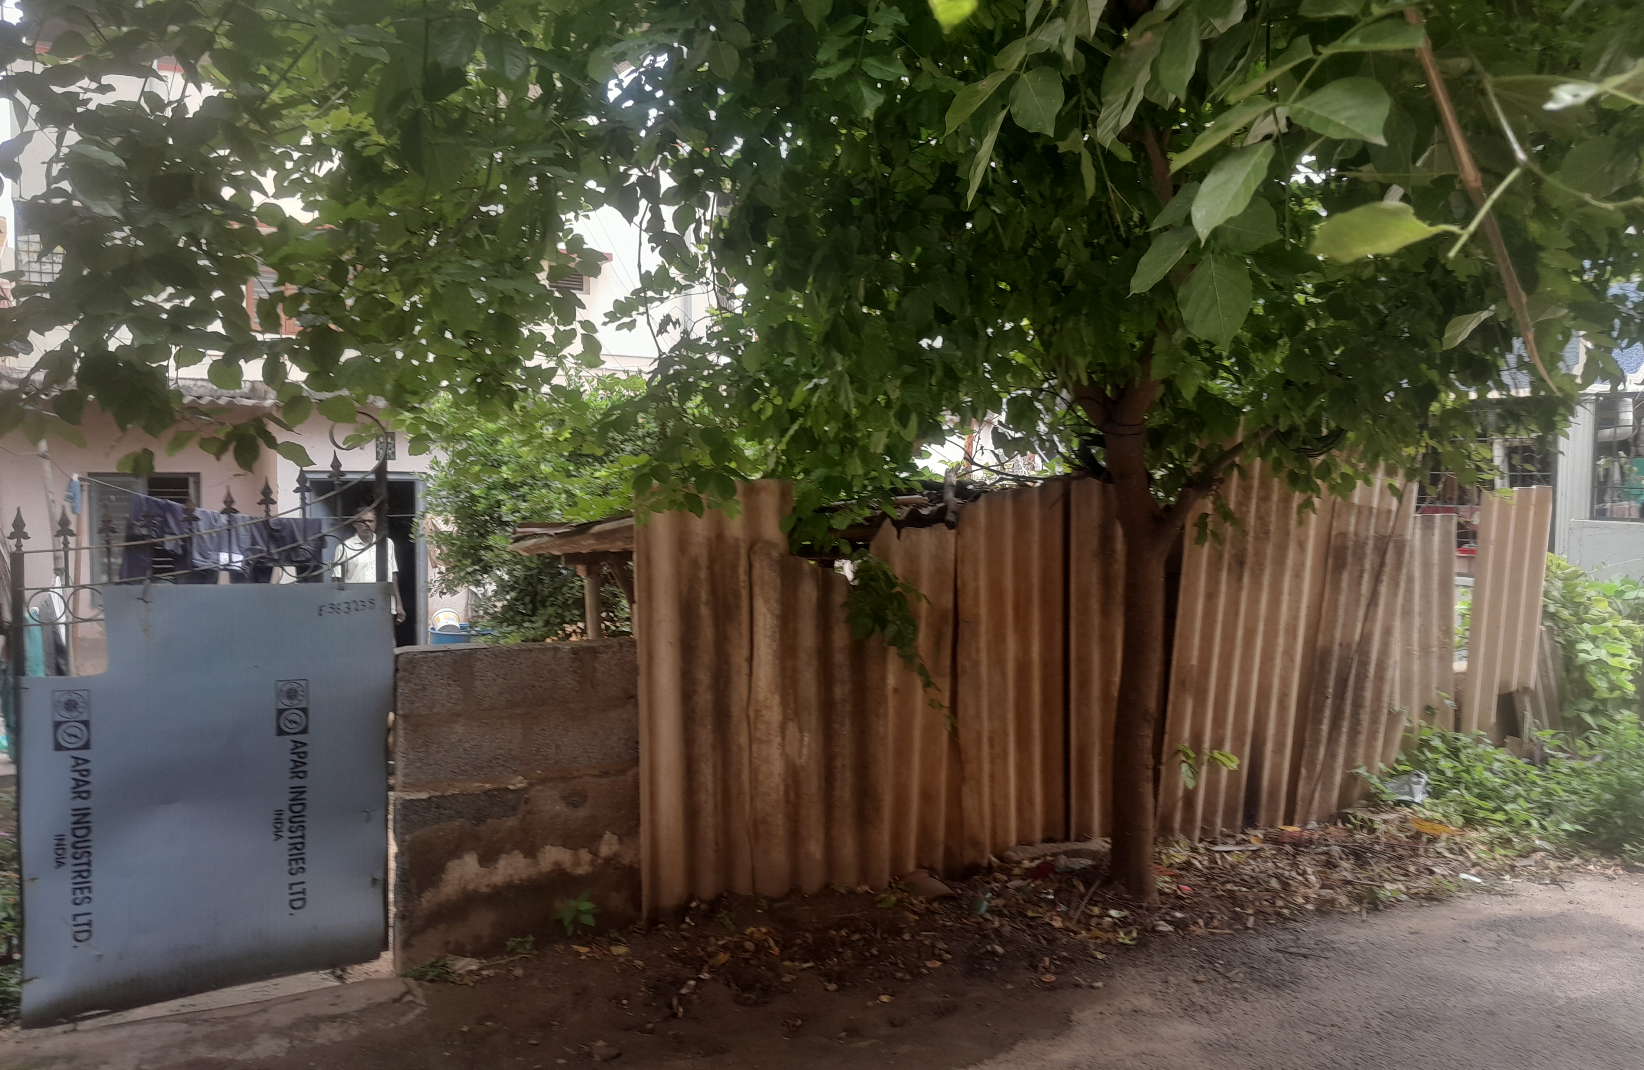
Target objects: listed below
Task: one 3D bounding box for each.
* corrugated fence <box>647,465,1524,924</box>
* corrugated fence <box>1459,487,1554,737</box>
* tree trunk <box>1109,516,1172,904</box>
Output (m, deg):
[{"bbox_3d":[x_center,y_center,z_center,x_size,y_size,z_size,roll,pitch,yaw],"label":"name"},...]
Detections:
[{"bbox_3d":[1.430,0.508,5.657,4.800,1.540,0.220,-1,3,-28],"label":"corrugated fence"},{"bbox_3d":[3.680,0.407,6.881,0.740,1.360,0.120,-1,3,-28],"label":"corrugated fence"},{"bbox_3d":[1.190,0.631,4.808,0.200,1.410,0.180,1,3,14],"label":"tree trunk"}]

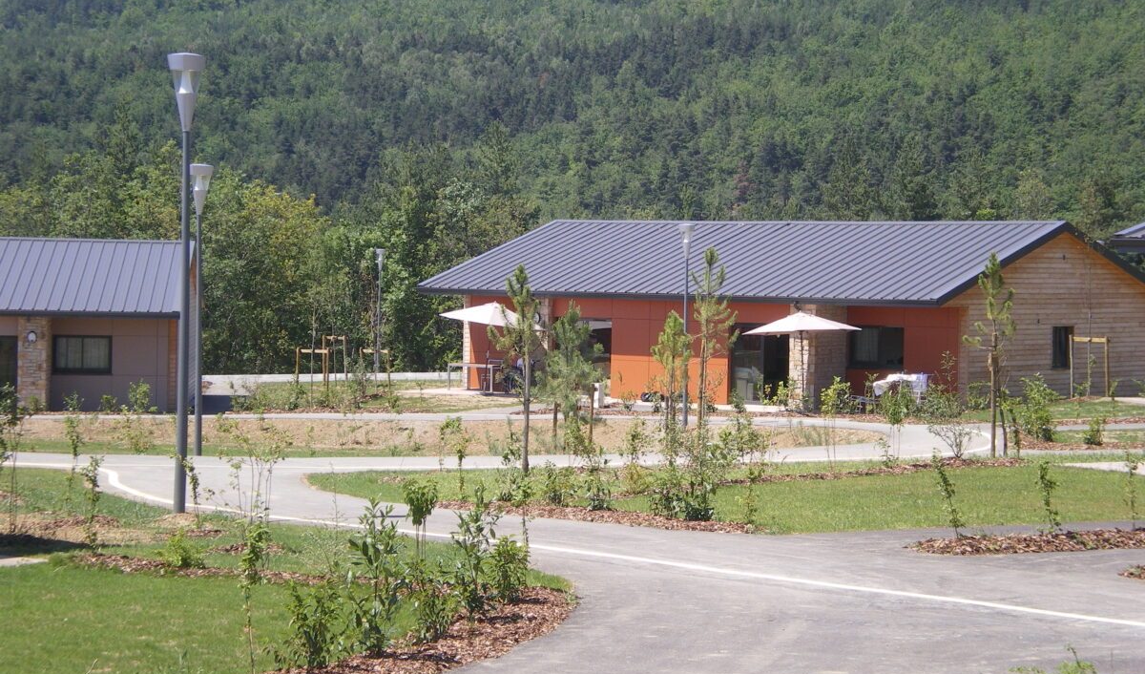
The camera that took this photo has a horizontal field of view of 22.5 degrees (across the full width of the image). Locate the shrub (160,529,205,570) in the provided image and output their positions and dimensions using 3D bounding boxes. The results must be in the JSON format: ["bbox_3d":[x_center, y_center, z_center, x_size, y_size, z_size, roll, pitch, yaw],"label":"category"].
[{"bbox_3d":[-3.021,1.645,22.300,0.340,0.325,0.323,1,2,0],"label":"shrub"}]

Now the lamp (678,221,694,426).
[{"bbox_3d":[2.675,-0.264,67.805,0.400,4.800,0.400,1,2,0],"label":"lamp"}]

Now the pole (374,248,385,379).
[{"bbox_3d":[-7.254,-0.931,108.032,0.400,4.800,0.400,1,2,0],"label":"pole"}]

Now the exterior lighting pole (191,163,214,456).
[{"bbox_3d":[-6.121,-0.447,47.308,0.400,4.800,0.400,1,2,0],"label":"exterior lighting pole"}]

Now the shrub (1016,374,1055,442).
[{"bbox_3d":[9.900,1.519,61.500,0.856,1.468,0.814,1,2,0],"label":"shrub"}]

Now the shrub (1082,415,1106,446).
[{"bbox_3d":[10.782,1.943,59.500,0.473,0.631,0.450,1,2,0],"label":"shrub"}]

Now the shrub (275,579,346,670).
[{"bbox_3d":[-1.411,1.550,15.500,0.380,0.483,0.361,1,2,0],"label":"shrub"}]

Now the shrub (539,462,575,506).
[{"bbox_3d":[-0.179,1.664,32.700,0.412,0.499,0.391,1,2,0],"label":"shrub"}]

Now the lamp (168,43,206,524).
[{"bbox_3d":[-4.052,-0.557,29.972,0.400,4.800,0.400,1,2,0],"label":"lamp"}]

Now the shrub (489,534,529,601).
[{"bbox_3d":[-0.434,1.591,19.700,0.274,0.457,0.261,1,2,0],"label":"shrub"}]

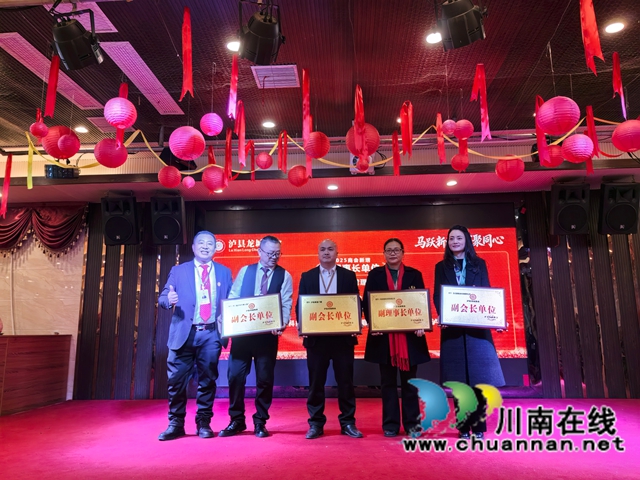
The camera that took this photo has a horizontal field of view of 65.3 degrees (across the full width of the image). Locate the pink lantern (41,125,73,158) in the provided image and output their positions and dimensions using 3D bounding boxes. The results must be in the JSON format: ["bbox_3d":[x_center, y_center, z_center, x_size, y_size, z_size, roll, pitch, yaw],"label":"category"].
[{"bbox_3d":[-2.250,-0.847,4.350,0.297,0.285,0.297,-1,-10,3],"label":"pink lantern"}]

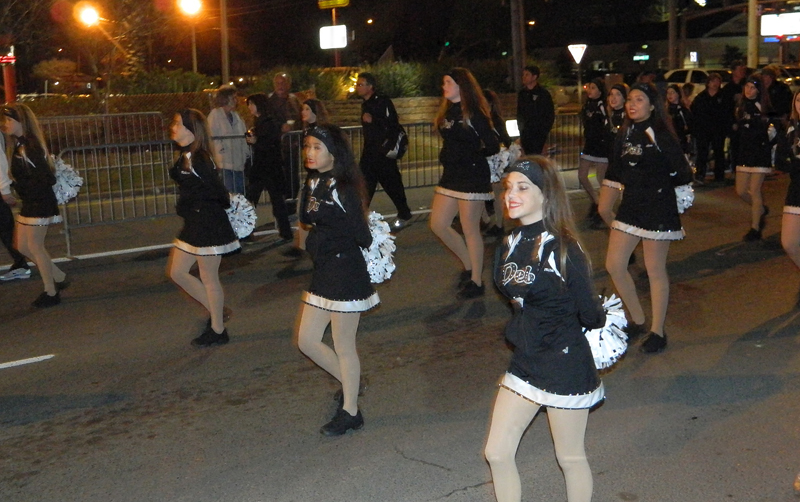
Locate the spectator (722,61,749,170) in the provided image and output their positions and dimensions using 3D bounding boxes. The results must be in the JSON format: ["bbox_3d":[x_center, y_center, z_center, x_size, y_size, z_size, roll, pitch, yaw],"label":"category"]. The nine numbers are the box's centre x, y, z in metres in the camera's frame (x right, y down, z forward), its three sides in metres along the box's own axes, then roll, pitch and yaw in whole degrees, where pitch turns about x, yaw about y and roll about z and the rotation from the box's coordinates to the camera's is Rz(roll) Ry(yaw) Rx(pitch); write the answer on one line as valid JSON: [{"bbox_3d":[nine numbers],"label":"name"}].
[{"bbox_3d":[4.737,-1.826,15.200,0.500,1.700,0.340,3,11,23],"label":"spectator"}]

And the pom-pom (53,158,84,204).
[{"bbox_3d":[-2.728,-0.569,8.886,0.280,0.380,0.280,-9,13,-37],"label":"pom-pom"}]

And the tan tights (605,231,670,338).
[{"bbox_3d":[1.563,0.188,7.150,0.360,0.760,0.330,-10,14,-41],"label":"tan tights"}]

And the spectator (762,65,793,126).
[{"bbox_3d":[4.799,-1.550,14.172,0.520,1.690,0.360,7,13,37],"label":"spectator"}]

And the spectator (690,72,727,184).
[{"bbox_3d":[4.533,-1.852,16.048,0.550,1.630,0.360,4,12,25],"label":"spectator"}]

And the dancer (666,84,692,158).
[{"bbox_3d":[3.165,-1.143,12.513,0.420,1.570,0.450,-10,14,-41],"label":"dancer"}]

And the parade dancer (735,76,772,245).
[{"bbox_3d":[3.515,-0.930,10.800,0.390,1.620,0.400,-10,13,-38],"label":"parade dancer"}]

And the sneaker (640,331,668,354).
[{"bbox_3d":[1.690,0.608,7.212,0.100,0.115,0.260,9,14,43],"label":"sneaker"}]

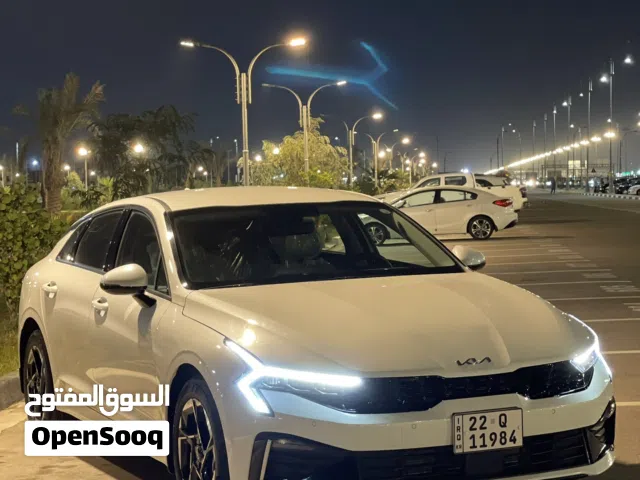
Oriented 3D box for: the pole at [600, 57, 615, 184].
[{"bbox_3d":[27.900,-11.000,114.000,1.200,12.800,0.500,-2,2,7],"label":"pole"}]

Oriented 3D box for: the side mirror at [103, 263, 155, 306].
[{"bbox_3d":[-0.895,0.213,5.490,0.240,0.190,0.160,-3,1,-25],"label":"side mirror"}]

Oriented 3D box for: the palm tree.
[{"bbox_3d":[-7.520,-2.250,34.000,2.600,5.100,2.600,-2,2,7],"label":"palm tree"}]

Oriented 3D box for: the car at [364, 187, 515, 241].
[{"bbox_3d":[2.860,-0.670,31.100,4.550,1.440,1.780,-2,2,3],"label":"car"}]

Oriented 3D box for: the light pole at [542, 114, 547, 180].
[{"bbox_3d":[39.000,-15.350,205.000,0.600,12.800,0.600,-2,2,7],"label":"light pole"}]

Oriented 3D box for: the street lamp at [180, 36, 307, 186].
[{"bbox_3d":[-2.260,-3.050,36.000,3.800,6.200,0.350,-2,2,7],"label":"street lamp"}]

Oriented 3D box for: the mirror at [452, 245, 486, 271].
[{"bbox_3d":[0.785,0.125,6.290,0.240,0.180,0.160,-3,1,-25],"label":"mirror"}]

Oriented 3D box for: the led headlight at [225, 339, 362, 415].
[{"bbox_3d":[-0.135,0.538,4.535,0.420,0.270,0.560,-3,1,-25],"label":"led headlight"}]

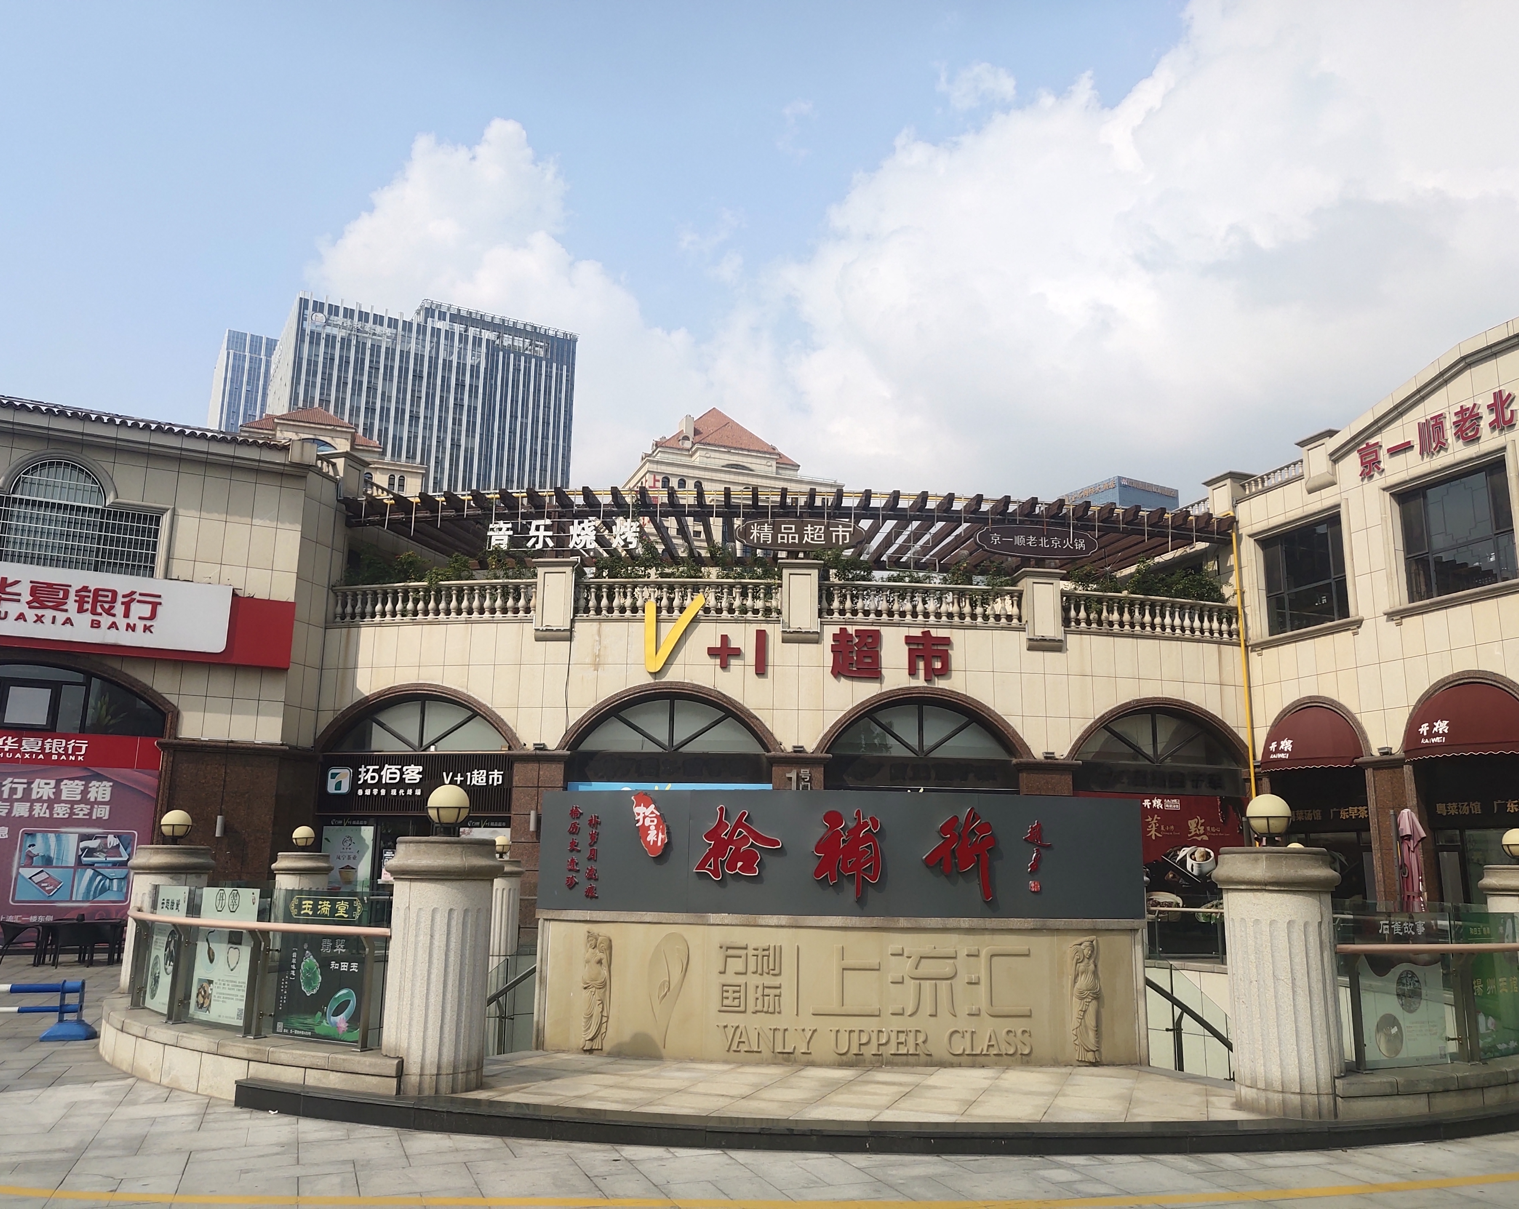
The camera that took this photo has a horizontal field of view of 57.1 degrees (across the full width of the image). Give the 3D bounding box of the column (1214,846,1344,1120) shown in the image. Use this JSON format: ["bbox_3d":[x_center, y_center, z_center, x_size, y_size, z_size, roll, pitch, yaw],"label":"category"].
[{"bbox_3d":[3.547,2.532,9.447,0.825,1.710,0.825,1,-12,0],"label":"column"}]

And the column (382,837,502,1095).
[{"bbox_3d":[-2.249,2.508,9.804,0.825,1.692,0.825,1,-12,0],"label":"column"}]

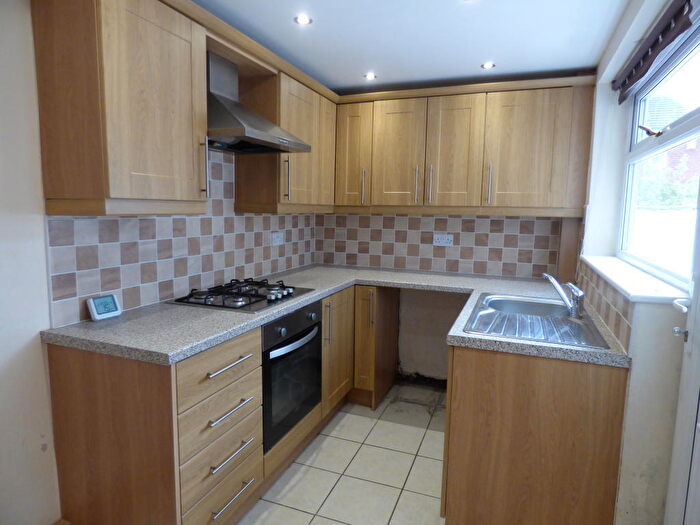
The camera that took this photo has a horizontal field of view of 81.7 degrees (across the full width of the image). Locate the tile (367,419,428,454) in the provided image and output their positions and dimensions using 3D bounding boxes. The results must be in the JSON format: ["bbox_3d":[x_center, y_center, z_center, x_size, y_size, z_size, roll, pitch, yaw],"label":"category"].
[{"bbox_3d":[0.285,1.070,2.477,0.311,0.010,0.311,4,7,22],"label":"tile"}]

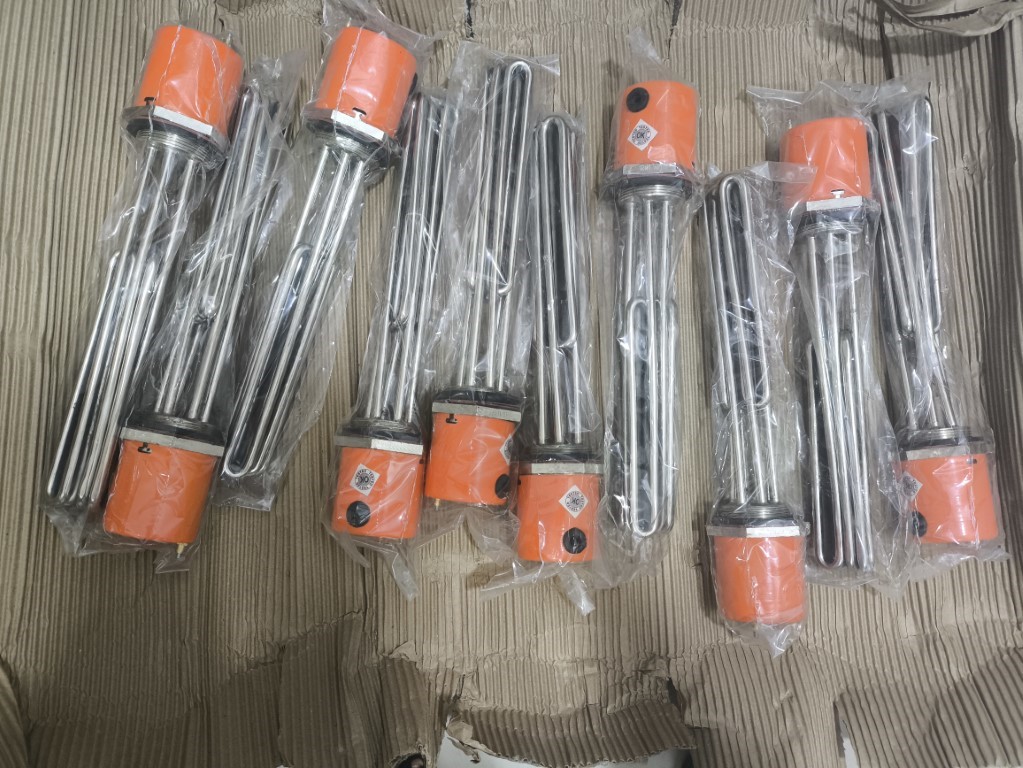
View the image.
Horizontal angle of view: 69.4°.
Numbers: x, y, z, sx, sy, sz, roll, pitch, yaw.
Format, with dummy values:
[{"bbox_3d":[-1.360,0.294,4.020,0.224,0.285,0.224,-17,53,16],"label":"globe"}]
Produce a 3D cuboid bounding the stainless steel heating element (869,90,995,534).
[{"bbox_3d":[0.389,-0.056,0.677,0.118,0.079,0.456,-2,86,-1],"label":"stainless steel heating element"}]

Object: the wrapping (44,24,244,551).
[{"bbox_3d":[-0.323,-0.076,0.628,0.108,0.079,0.447,16,86,1],"label":"wrapping"}]

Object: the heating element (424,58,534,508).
[{"bbox_3d":[-0.021,-0.093,0.674,0.086,0.078,0.399,5,84,0],"label":"heating element"}]

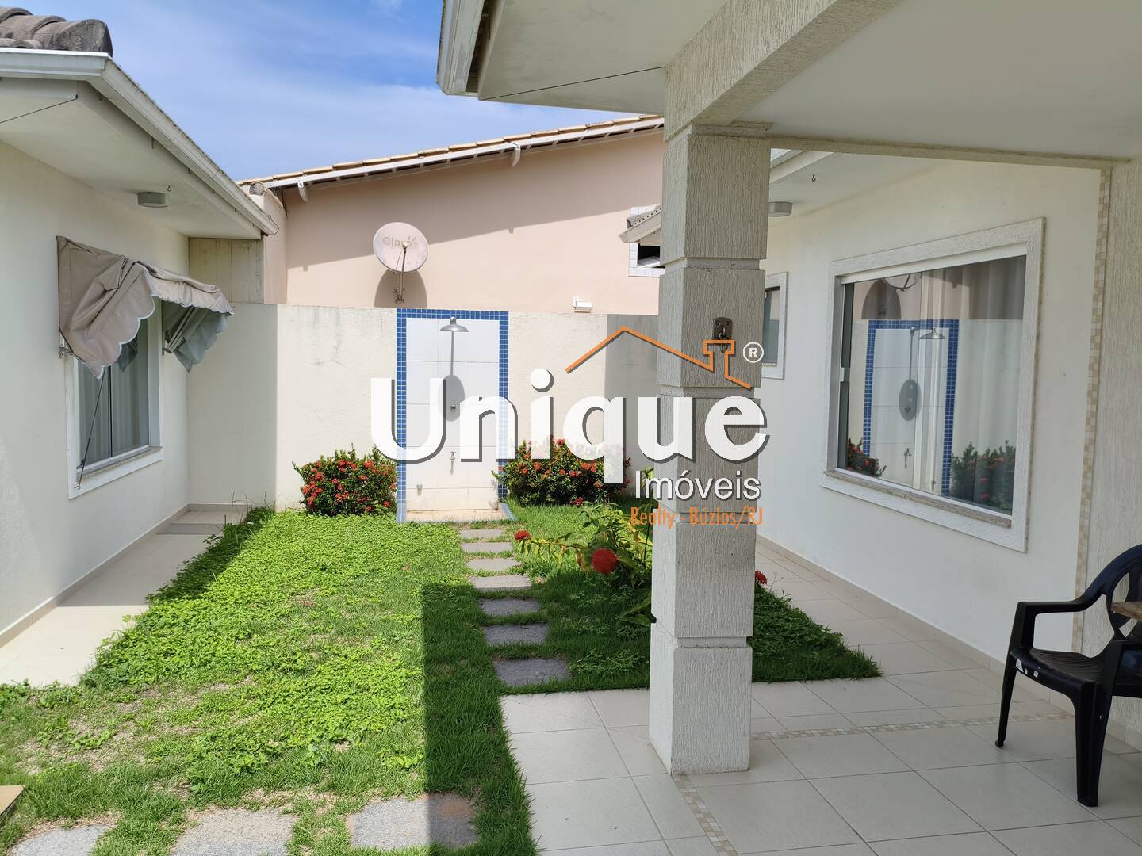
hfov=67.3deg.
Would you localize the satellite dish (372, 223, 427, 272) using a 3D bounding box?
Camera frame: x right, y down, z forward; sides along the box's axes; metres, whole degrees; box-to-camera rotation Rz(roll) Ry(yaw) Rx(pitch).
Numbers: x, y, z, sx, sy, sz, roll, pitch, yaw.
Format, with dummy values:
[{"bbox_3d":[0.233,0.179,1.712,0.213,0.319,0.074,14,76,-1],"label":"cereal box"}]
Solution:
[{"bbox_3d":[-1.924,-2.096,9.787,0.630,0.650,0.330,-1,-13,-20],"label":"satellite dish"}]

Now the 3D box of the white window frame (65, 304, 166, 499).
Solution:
[{"bbox_3d":[-3.478,-0.441,6.577,0.120,1.630,2.161,0,5,-10],"label":"white window frame"}]

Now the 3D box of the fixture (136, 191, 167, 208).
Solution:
[{"bbox_3d":[-3.058,-1.668,6.278,0.193,0.077,0.193,0,5,-10],"label":"fixture"}]

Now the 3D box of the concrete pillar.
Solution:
[{"bbox_3d":[0.525,0.111,3.347,0.312,2.416,0.307,0,5,-10],"label":"concrete pillar"}]

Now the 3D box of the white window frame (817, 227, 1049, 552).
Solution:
[{"bbox_3d":[2.101,-0.290,5.224,0.120,1.627,2.153,0,5,-10],"label":"white window frame"}]

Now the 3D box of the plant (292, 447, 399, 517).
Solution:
[{"bbox_3d":[-2.161,0.510,8.246,0.944,0.704,0.720,0,5,-10],"label":"plant"}]

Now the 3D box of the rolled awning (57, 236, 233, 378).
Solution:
[{"bbox_3d":[-3.148,-0.855,6.599,0.593,0.900,2.262,0,5,-10],"label":"rolled awning"}]

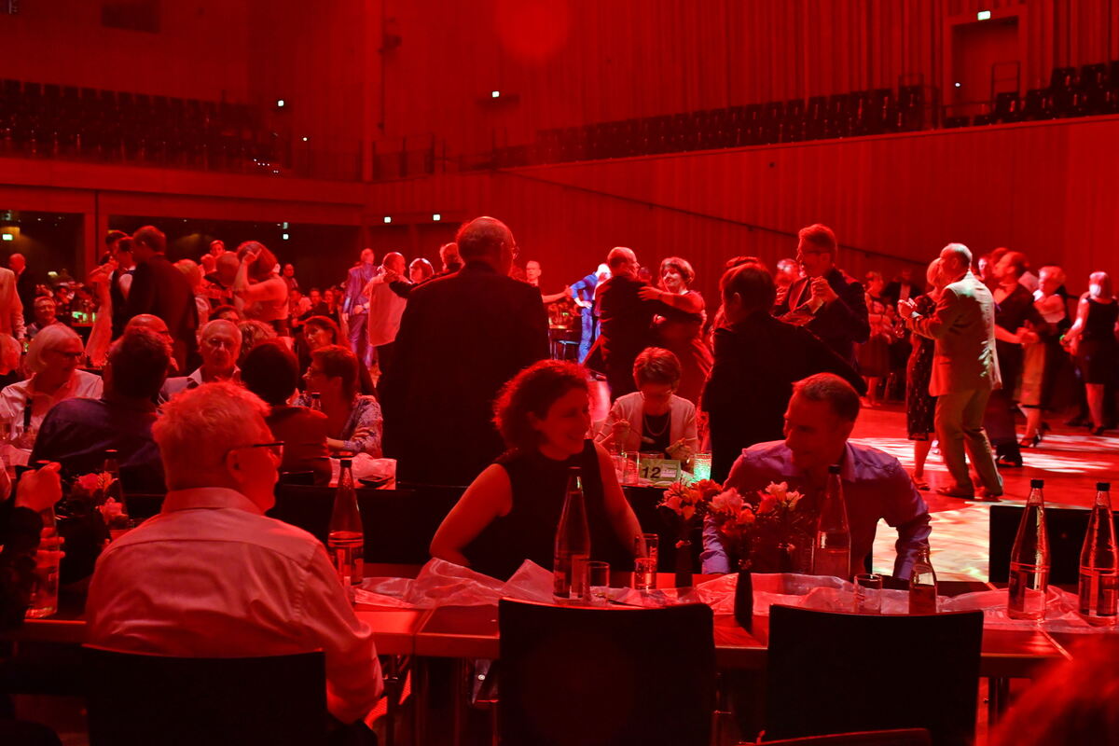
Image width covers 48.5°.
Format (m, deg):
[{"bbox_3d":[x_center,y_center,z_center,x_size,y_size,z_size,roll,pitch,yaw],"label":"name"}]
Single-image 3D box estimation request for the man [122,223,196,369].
[{"bbox_3d":[-2.394,0.006,7.500,0.500,1.800,0.380,-3,5,-41],"label":"man"}]

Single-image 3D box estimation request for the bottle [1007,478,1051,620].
[{"bbox_3d":[0.997,0.366,2.628,0.083,0.282,0.083,1,4,6],"label":"bottle"}]

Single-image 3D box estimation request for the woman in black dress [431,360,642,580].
[{"bbox_3d":[-0.056,0.594,3.310,0.560,1.255,0.700,0,4,-11],"label":"woman in black dress"}]

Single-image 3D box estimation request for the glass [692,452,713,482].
[{"bbox_3d":[0.510,0.336,4.415,0.064,0.108,0.064,1,4,6],"label":"glass"}]

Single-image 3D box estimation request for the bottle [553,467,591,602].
[{"bbox_3d":[0.031,0.366,2.830,0.084,0.298,0.084,1,4,4],"label":"bottle"}]

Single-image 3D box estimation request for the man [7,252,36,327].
[{"bbox_3d":[-5.276,-0.299,12.200,0.330,1.760,0.500,-2,5,-39],"label":"man"}]

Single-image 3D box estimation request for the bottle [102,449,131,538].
[{"bbox_3d":[-1.093,0.338,3.030,0.084,0.298,0.084,1,4,4],"label":"bottle"}]

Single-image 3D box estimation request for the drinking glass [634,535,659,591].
[{"bbox_3d":[0.203,0.447,2.920,0.057,0.128,0.057,1,4,4],"label":"drinking glass"}]

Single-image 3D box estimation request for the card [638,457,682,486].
[{"bbox_3d":[0.356,0.342,4.417,0.150,0.092,0.075,2,4,21],"label":"card"}]

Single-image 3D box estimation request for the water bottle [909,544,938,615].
[{"bbox_3d":[0.784,0.451,2.680,0.058,0.166,0.058,1,4,4],"label":"water bottle"}]

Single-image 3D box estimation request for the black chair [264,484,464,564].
[{"bbox_3d":[-0.552,0.762,3.450,0.470,0.840,0.530,1,4,6],"label":"black chair"}]

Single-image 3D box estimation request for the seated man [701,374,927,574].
[{"bbox_3d":[0.634,0.605,3.100,0.580,1.220,0.780,1,4,14],"label":"seated man"}]

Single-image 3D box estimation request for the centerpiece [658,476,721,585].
[{"bbox_3d":[0.305,0.376,2.890,0.170,0.275,0.160,1,4,4],"label":"centerpiece"}]

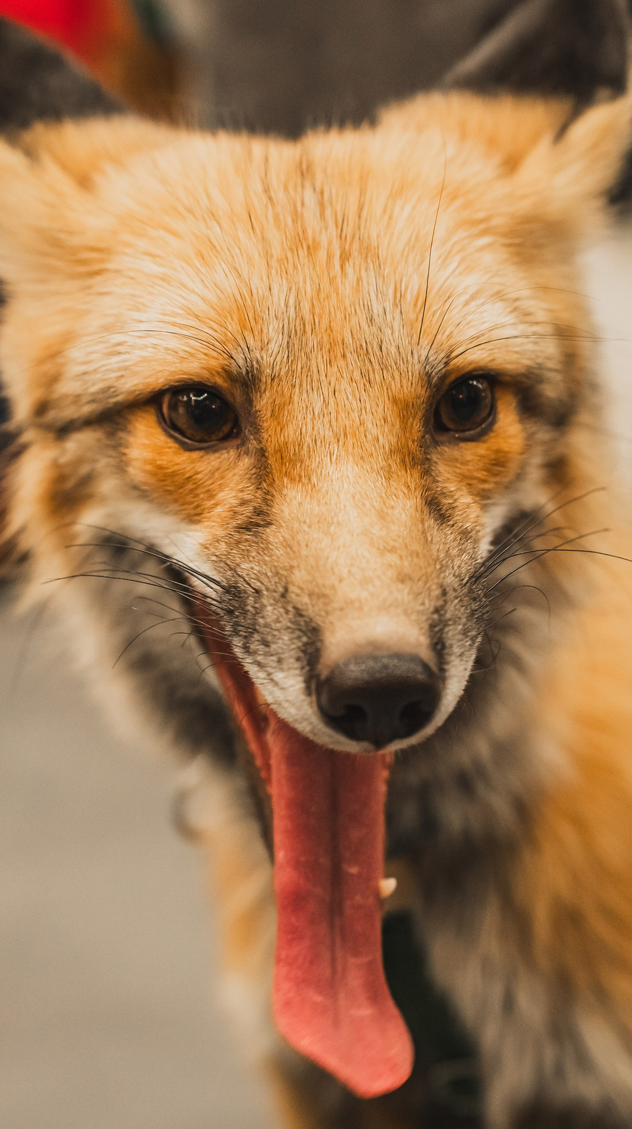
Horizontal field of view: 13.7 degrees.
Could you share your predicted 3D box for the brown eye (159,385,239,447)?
[{"bbox_3d":[-0.024,-0.031,0.549,0.017,0.013,0.011,-2,9,6],"label":"brown eye"}]

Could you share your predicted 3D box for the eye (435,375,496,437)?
[{"bbox_3d":[0.032,-0.034,0.556,0.015,0.013,0.011,-2,10,-19],"label":"eye"}]

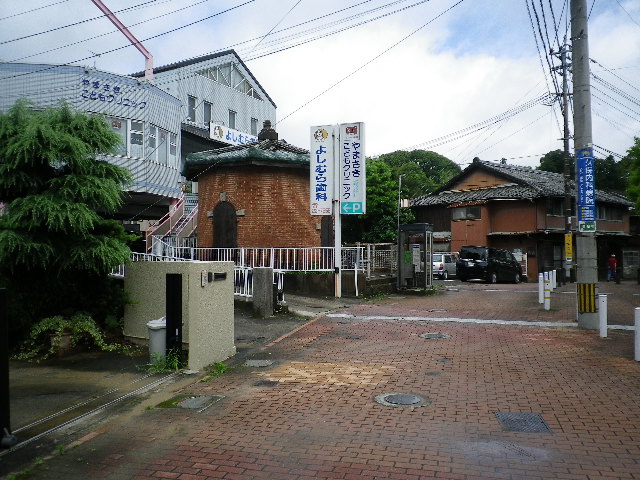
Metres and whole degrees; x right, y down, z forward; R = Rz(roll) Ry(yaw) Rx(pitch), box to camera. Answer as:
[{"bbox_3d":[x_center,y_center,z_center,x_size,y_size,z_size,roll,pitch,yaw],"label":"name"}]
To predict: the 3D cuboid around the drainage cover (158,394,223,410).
[{"bbox_3d":[-1.386,1.726,5.469,0.510,0.030,0.580,-1,-1,7],"label":"drainage cover"}]

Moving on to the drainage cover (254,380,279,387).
[{"bbox_3d":[-0.632,1.731,6.182,0.255,0.030,0.255,-1,-1,5],"label":"drainage cover"}]

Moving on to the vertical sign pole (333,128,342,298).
[{"bbox_3d":[0.561,-0.863,16.400,0.190,5.400,0.190,0,-1,0],"label":"vertical sign pole"}]

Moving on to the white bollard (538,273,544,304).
[{"bbox_3d":[6.127,1.371,14.300,0.130,0.780,0.130,0,-1,0],"label":"white bollard"}]

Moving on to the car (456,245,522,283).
[{"bbox_3d":[8.950,1.310,26.900,1.720,1.780,4.450,-2,-2,42],"label":"car"}]

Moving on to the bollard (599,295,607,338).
[{"bbox_3d":[5.093,1.368,9.300,0.130,0.760,0.130,0,-1,0],"label":"bollard"}]

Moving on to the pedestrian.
[{"bbox_3d":[15.372,1.492,27.300,0.520,1.500,0.380,0,-1,0],"label":"pedestrian"}]

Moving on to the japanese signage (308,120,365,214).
[{"bbox_3d":[0.567,-2.235,16.300,1.740,2.820,0.220,-1,-2,18],"label":"japanese signage"}]

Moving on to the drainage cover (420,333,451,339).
[{"bbox_3d":[2.108,1.765,9.448,0.560,0.030,0.560,-1,-1,16],"label":"drainage cover"}]

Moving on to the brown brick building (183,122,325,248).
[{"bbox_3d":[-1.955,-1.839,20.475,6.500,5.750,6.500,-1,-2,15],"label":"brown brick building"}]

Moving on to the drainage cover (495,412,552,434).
[{"bbox_3d":[1.818,1.657,4.659,0.400,0.030,0.570,-1,-1,11],"label":"drainage cover"}]

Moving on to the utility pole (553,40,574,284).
[{"bbox_3d":[12.160,-3.875,25.800,1.100,12.100,0.500,0,-1,0],"label":"utility pole"}]

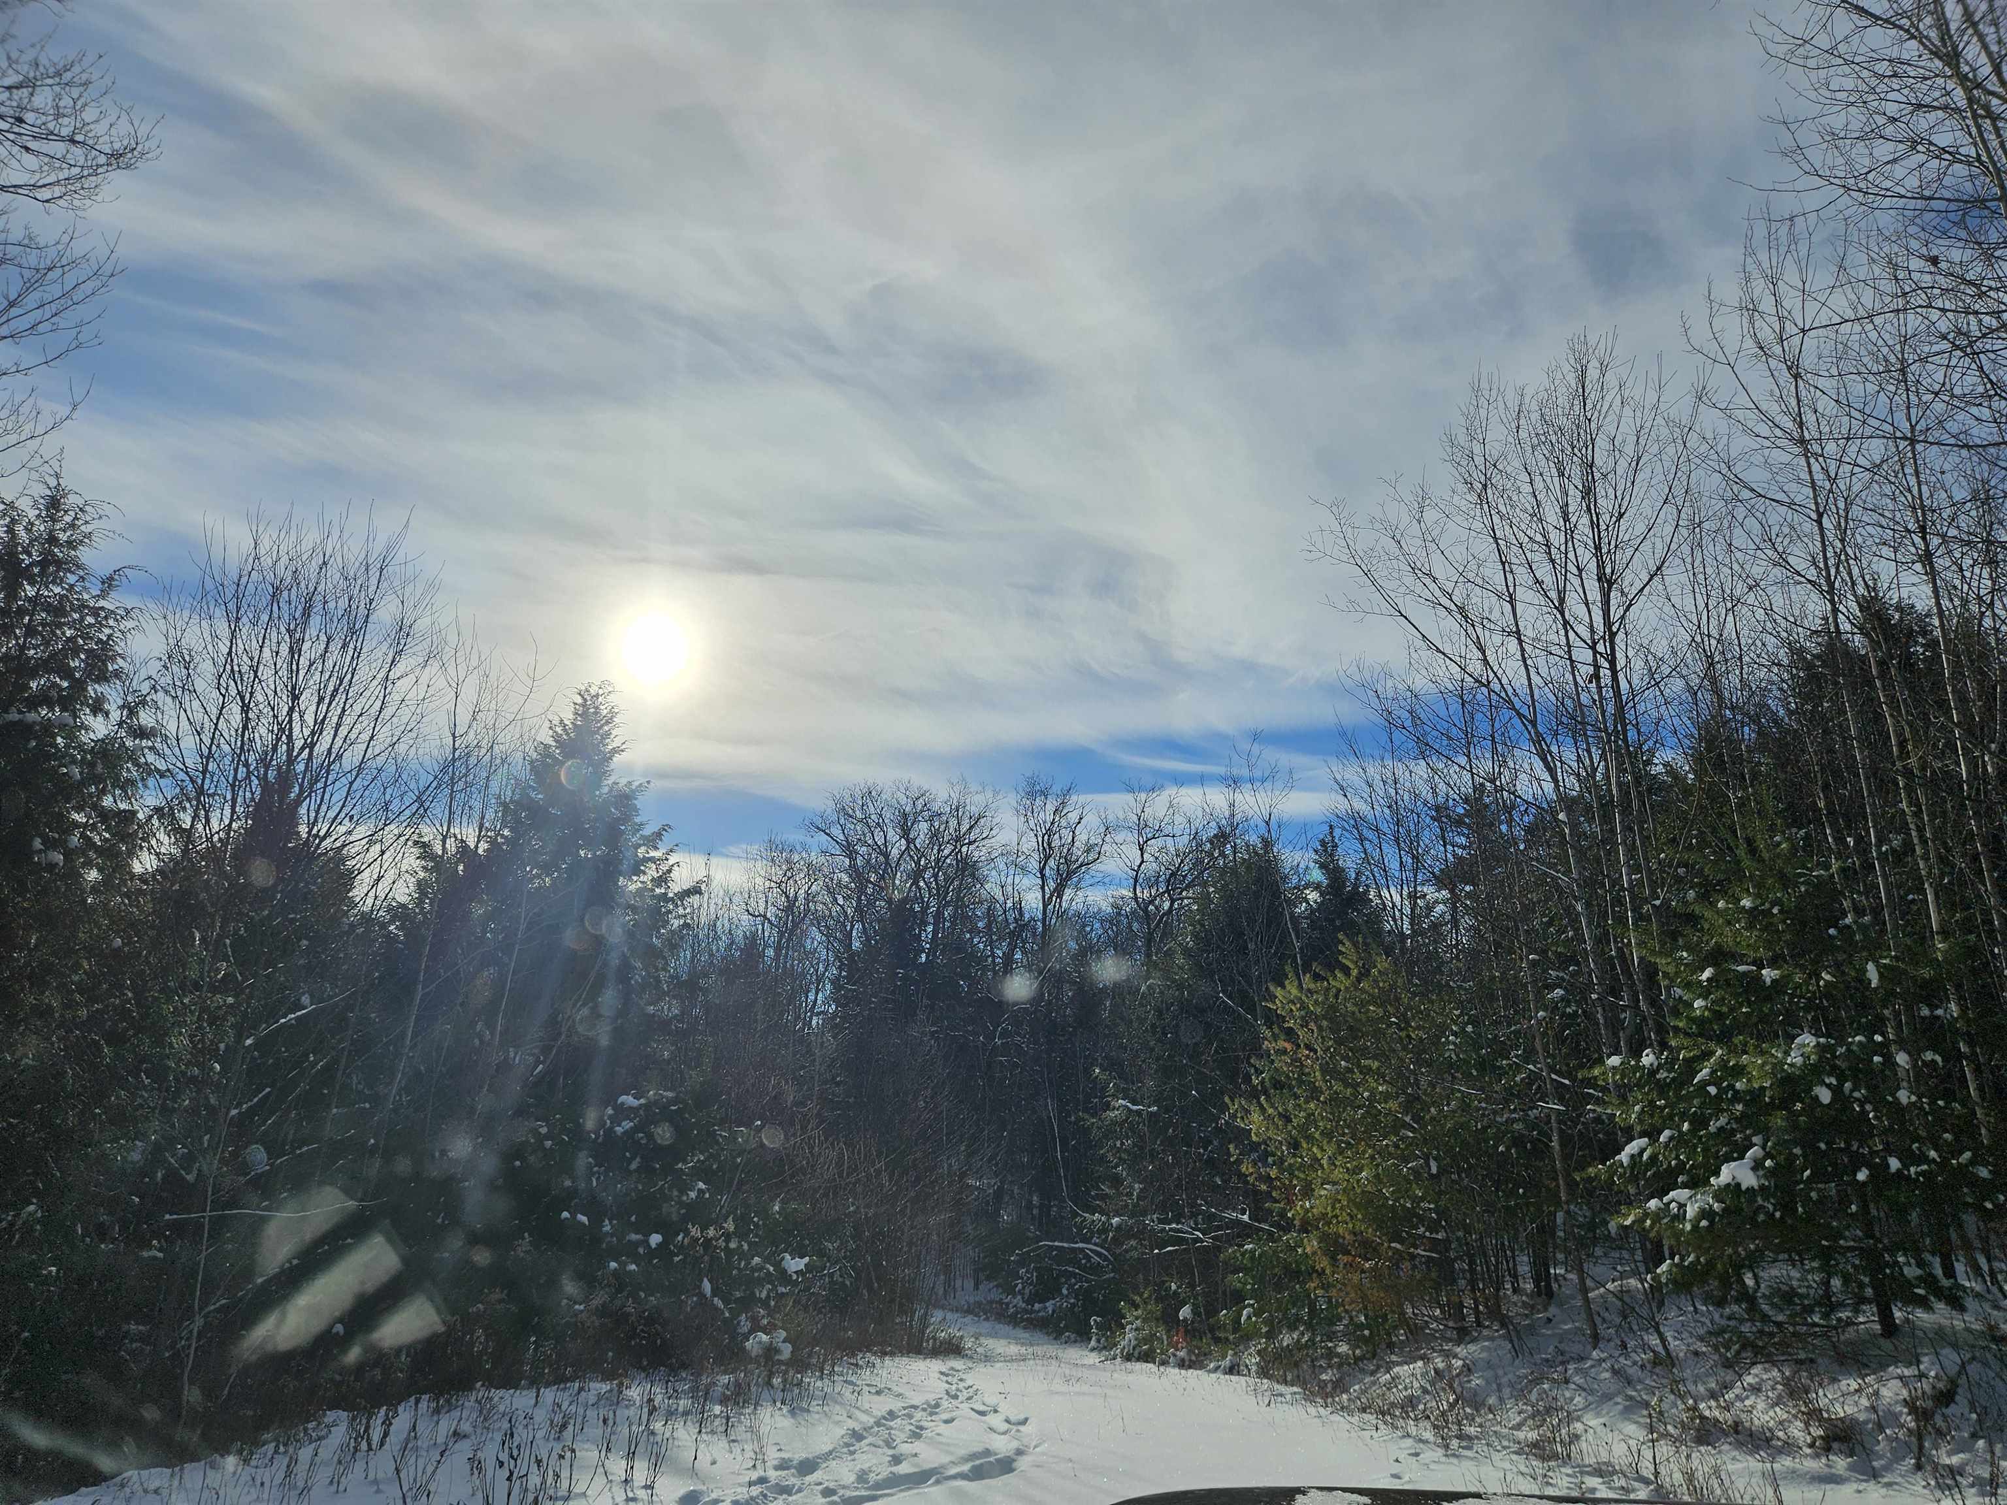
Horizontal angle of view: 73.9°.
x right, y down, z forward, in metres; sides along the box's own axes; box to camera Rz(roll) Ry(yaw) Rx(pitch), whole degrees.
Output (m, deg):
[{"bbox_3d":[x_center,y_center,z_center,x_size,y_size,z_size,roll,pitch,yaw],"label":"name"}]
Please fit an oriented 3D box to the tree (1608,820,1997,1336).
[{"bbox_3d":[6.266,2.495,10.764,2.800,4.060,2.800,-10,-21,28],"label":"tree"}]

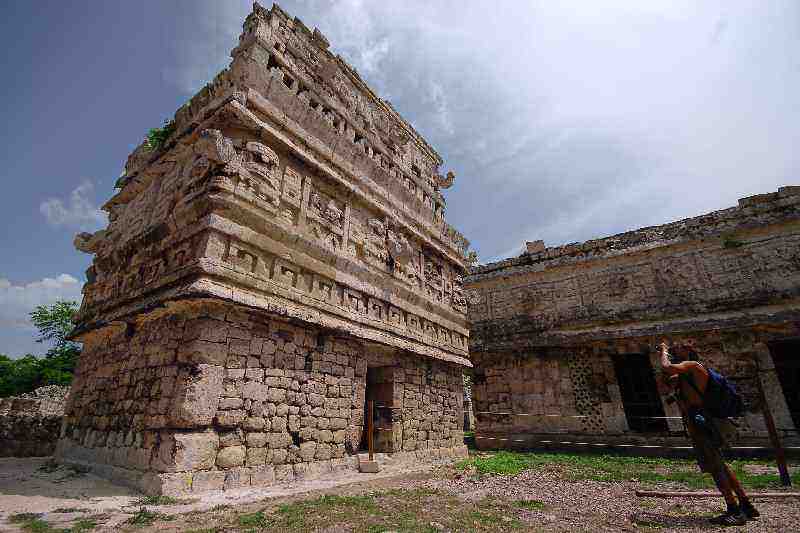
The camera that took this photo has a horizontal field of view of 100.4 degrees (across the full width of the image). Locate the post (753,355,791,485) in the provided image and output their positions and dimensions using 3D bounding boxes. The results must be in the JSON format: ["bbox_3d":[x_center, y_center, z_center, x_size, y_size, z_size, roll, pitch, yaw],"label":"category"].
[{"bbox_3d":[5.600,2.300,5.050,0.085,1.800,0.085,-9,-28,35],"label":"post"}]

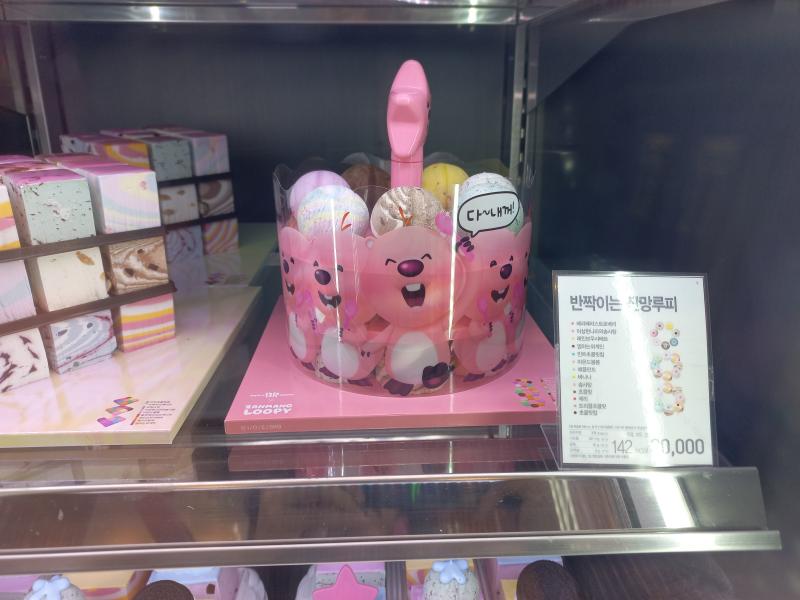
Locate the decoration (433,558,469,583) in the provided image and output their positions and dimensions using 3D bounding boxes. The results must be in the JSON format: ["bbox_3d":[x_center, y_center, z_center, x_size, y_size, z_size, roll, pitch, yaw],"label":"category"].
[{"bbox_3d":[0.034,0.181,0.390,0.024,0.023,0.007,0,-21,0],"label":"decoration"}]

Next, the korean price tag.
[{"bbox_3d":[0.136,0.040,0.336,0.091,0.113,0.005,0,-5,0],"label":"korean price tag"}]

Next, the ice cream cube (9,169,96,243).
[{"bbox_3d":[-0.245,-0.065,0.405,0.040,0.040,0.040,18,27,40],"label":"ice cream cube"}]

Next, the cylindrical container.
[{"bbox_3d":[0.004,-0.033,0.449,0.185,0.141,0.185,0,20,0],"label":"cylindrical container"}]

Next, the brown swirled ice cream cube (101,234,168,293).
[{"bbox_3d":[-0.212,-0.032,0.453,0.040,0.040,0.040,18,27,40],"label":"brown swirled ice cream cube"}]

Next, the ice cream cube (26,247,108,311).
[{"bbox_3d":[-0.245,-0.020,0.422,0.040,0.040,0.040,18,27,40],"label":"ice cream cube"}]

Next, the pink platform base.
[{"bbox_3d":[0.003,0.037,0.477,0.235,0.010,0.235,-1,20,-2],"label":"pink platform base"}]

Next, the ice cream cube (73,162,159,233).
[{"bbox_3d":[-0.212,-0.077,0.437,0.040,0.040,0.040,18,27,40],"label":"ice cream cube"}]

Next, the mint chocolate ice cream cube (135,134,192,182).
[{"bbox_3d":[-0.270,-0.163,0.670,0.040,0.040,0.040,-17,26,-39],"label":"mint chocolate ice cream cube"}]

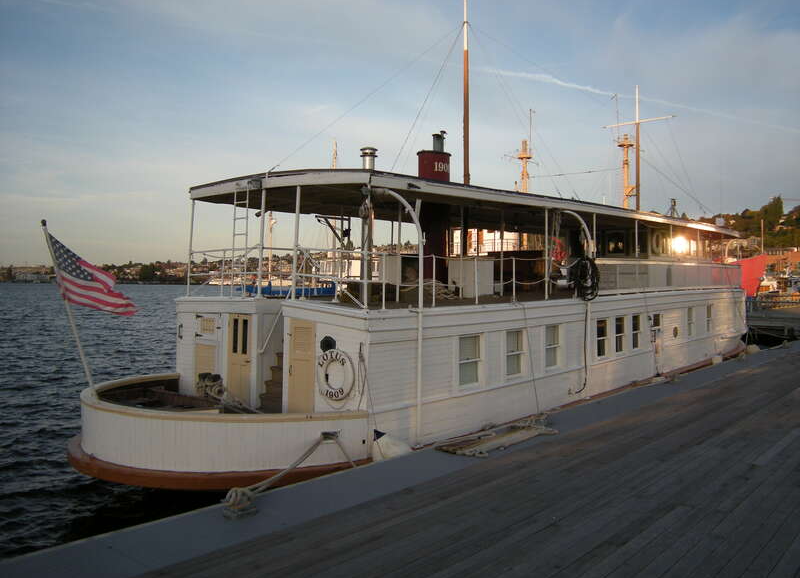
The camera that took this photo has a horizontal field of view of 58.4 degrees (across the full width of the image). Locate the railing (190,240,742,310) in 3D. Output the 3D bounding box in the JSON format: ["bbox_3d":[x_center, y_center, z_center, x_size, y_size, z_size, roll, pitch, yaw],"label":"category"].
[{"bbox_3d":[4.959,-0.411,21.861,4.743,0.989,23.714,2,2,38],"label":"railing"}]

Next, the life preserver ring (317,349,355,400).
[{"bbox_3d":[-1.075,1.394,11.481,0.800,0.810,0.110,1,2,38],"label":"life preserver ring"}]

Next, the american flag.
[{"bbox_3d":[-4.305,-0.170,10.085,1.230,1.120,0.280,-1,1,-45],"label":"american flag"}]

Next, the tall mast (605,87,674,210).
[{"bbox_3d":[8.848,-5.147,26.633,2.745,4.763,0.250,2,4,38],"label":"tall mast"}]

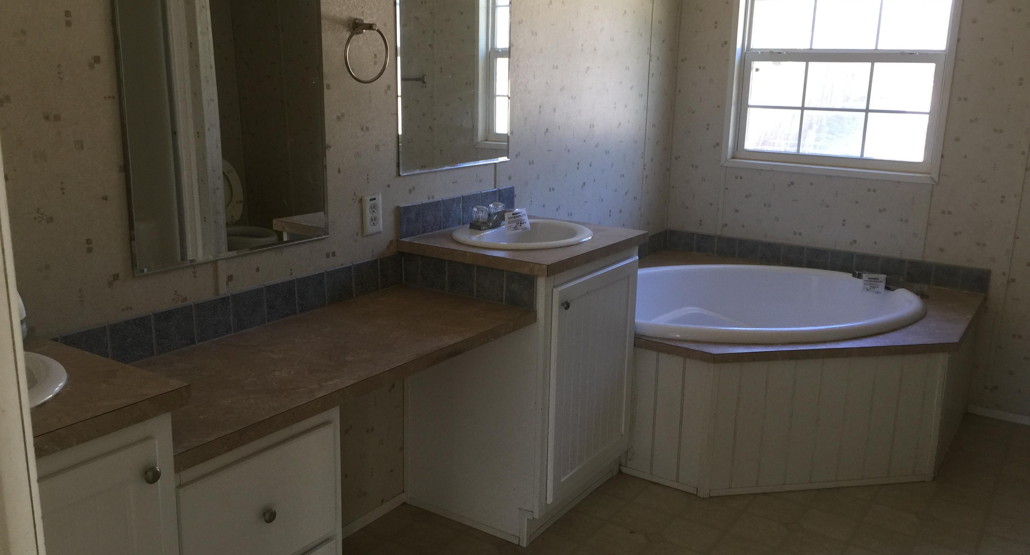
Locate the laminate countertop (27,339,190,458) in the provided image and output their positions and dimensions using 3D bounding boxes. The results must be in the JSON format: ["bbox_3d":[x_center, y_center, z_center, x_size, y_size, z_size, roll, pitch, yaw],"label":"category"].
[{"bbox_3d":[-0.958,0.216,1.331,0.543,0.034,0.656,10,16,32],"label":"laminate countertop"}]

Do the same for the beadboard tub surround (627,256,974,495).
[{"bbox_3d":[0.978,0.359,3.533,1.474,0.541,1.493,10,16,32],"label":"beadboard tub surround"}]

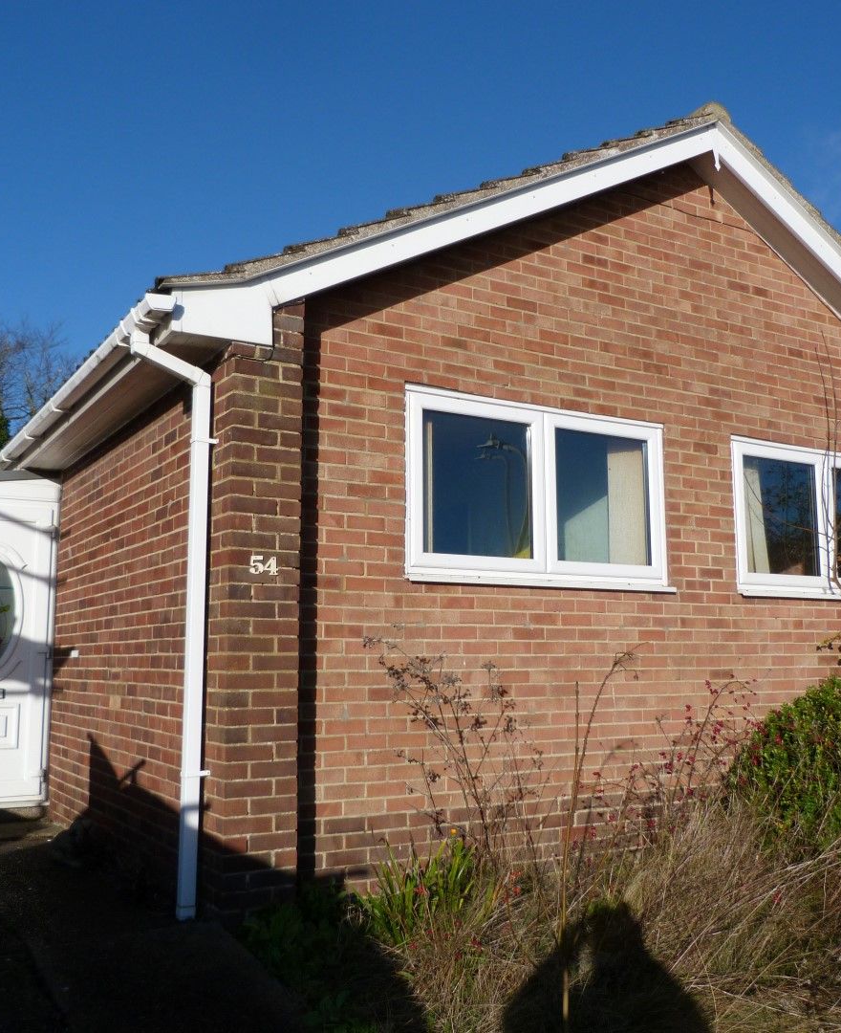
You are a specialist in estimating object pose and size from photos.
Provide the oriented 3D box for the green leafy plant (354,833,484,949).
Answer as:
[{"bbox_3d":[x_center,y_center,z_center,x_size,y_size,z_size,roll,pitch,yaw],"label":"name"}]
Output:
[{"bbox_3d":[-0.009,1.508,4.030,0.520,0.460,0.480,5,-10,-31],"label":"green leafy plant"}]

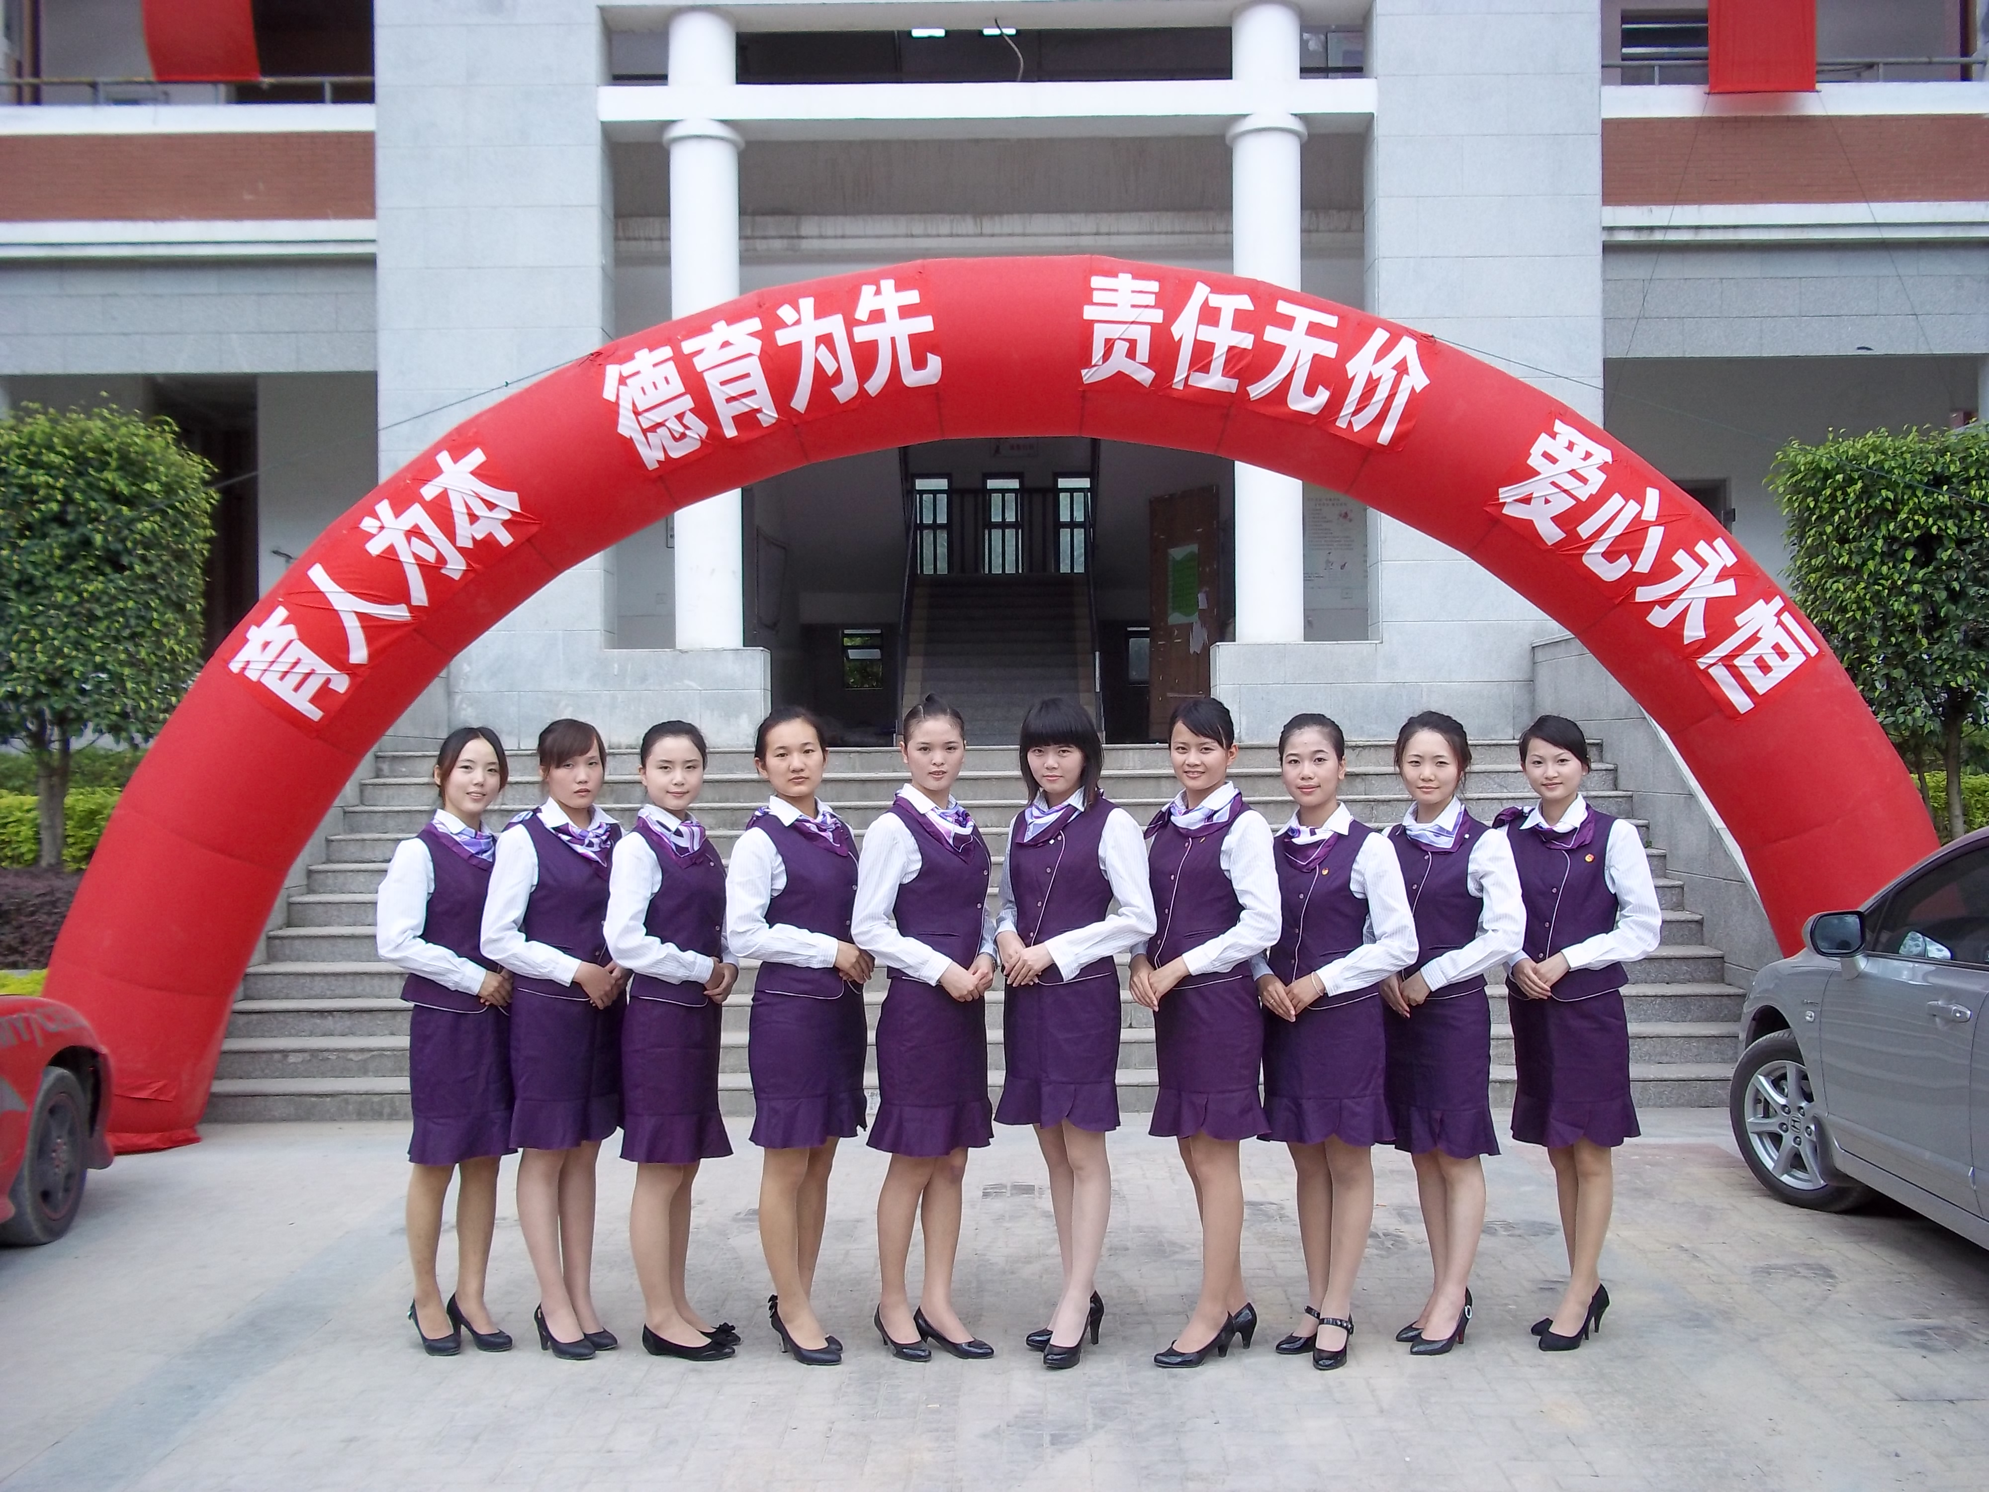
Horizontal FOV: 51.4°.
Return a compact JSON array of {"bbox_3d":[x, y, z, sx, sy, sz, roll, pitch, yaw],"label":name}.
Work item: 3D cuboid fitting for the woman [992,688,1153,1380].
[{"bbox_3d":[0.201,0.716,5.290,0.450,1.687,0.330,-1,0,35],"label":"woman"}]

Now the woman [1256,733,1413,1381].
[{"bbox_3d":[0.867,0.756,5.429,0.440,1.679,0.330,-1,-1,40],"label":"woman"}]

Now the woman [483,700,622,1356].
[{"bbox_3d":[-1.161,0.774,5.552,0.330,1.693,0.430,-1,-1,38],"label":"woman"}]

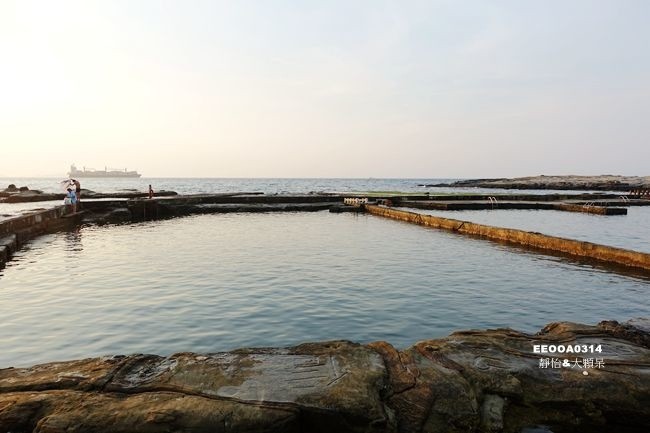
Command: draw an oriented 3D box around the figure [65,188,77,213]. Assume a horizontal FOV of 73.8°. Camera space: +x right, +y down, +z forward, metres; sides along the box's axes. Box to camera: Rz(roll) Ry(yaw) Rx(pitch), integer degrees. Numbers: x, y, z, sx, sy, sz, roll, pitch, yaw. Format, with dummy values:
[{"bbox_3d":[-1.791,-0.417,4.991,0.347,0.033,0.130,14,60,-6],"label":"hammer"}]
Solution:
[{"bbox_3d":[-15.550,-0.967,26.500,0.550,1.500,0.500,-2,5,-20],"label":"figure"}]

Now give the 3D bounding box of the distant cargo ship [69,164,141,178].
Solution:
[{"bbox_3d":[-569.118,-116.773,1127.644,165.000,35.490,26.000,-2,5,-19],"label":"distant cargo ship"}]

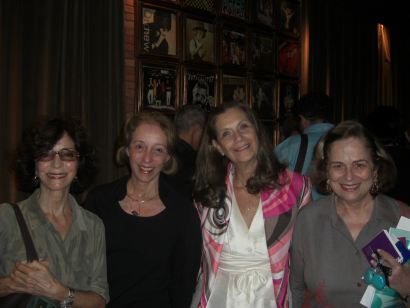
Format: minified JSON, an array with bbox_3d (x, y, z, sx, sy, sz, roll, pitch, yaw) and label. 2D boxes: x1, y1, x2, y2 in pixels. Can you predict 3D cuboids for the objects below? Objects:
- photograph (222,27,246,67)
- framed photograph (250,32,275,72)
[{"bbox_3d":[0.262,-0.930,3.960,0.350,0.355,0.030,-3,3,-45],"label":"photograph"},{"bbox_3d":[0.560,-0.945,4.260,0.350,0.355,0.030,-3,3,-45],"label":"framed photograph"}]

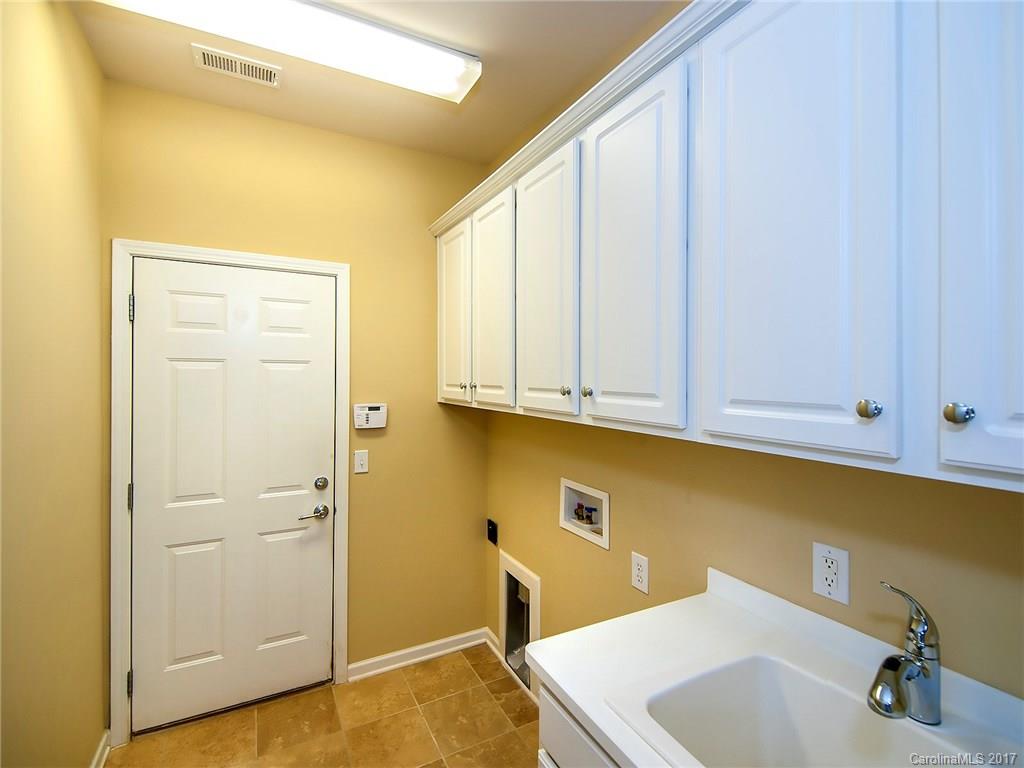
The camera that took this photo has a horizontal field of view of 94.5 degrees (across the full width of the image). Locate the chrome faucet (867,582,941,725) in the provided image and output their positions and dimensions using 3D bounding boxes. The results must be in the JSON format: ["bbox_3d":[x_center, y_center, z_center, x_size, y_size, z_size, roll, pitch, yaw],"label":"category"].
[{"bbox_3d":[0.715,0.486,0.860,0.185,0.275,0.054,0,1,-28],"label":"chrome faucet"}]

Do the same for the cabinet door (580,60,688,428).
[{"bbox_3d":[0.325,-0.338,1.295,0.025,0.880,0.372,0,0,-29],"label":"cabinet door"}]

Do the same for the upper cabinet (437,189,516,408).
[{"bbox_3d":[-0.066,-0.342,2.276,0.325,0.898,0.905,0,1,-28],"label":"upper cabinet"}]

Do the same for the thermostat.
[{"bbox_3d":[-0.723,0.165,2.432,0.164,0.125,0.030,0,1,-28],"label":"thermostat"}]

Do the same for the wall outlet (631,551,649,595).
[{"bbox_3d":[0.445,0.660,1.652,0.009,0.122,0.078,0,1,-28],"label":"wall outlet"}]

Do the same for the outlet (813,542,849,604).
[{"bbox_3d":[0.739,0.439,1.099,0.009,0.123,0.078,0,1,-28],"label":"outlet"}]

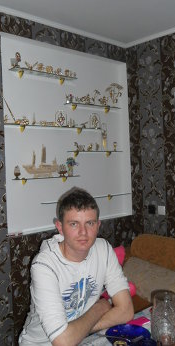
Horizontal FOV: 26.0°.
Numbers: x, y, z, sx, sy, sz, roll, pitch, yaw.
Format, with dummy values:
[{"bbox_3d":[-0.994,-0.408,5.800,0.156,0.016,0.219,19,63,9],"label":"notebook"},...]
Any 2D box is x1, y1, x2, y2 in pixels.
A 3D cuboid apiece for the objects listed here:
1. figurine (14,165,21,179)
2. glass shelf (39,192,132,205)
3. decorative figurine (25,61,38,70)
[{"bbox_3d":[-0.501,-0.008,2.715,0.049,0.104,0.049,-4,2,-44],"label":"figurine"},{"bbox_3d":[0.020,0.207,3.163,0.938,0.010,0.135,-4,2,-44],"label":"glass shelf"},{"bbox_3d":[-0.404,-0.776,2.748,0.115,0.072,0.050,-4,2,-44],"label":"decorative figurine"}]

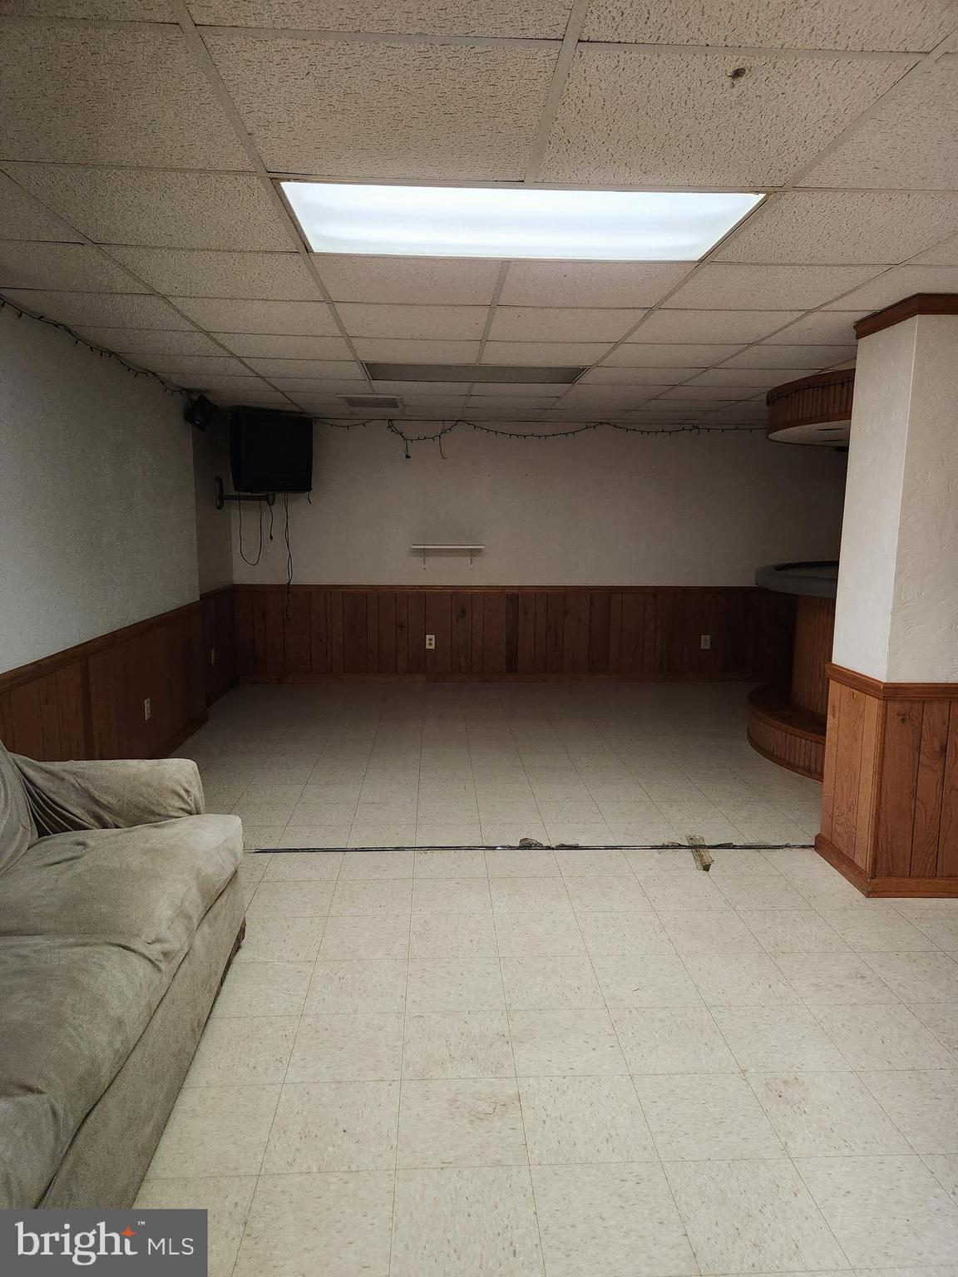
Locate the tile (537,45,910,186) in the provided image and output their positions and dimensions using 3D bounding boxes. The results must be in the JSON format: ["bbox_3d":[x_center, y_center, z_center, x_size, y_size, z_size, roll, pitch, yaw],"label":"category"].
[{"bbox_3d":[0.438,-1.026,1.694,0.600,0.025,0.600,0,8,-3],"label":"tile"}]

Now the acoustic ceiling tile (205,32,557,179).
[{"bbox_3d":[-0.173,-1.033,1.673,0.600,0.020,0.600,0,8,-3],"label":"acoustic ceiling tile"}]

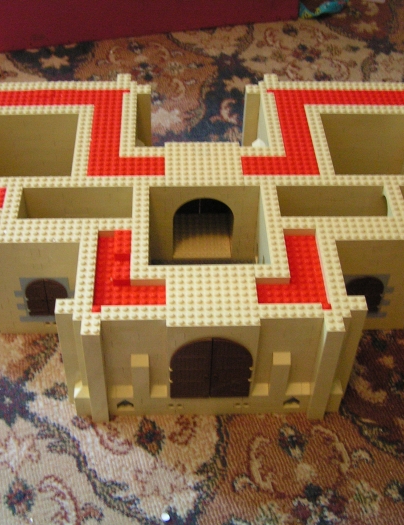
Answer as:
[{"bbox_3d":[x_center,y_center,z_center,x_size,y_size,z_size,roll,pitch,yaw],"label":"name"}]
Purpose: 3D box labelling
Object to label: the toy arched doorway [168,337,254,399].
[{"bbox_3d":[0.009,0.094,0.699,0.074,0.091,0.009,-1,46,-2],"label":"toy arched doorway"}]

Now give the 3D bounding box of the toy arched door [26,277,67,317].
[{"bbox_3d":[-0.156,0.033,0.778,0.043,0.056,0.009,-1,46,-2],"label":"toy arched door"}]

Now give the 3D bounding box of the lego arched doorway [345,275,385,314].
[{"bbox_3d":[0.167,0.030,0.791,0.043,0.056,0.009,-1,46,-2],"label":"lego arched doorway"}]

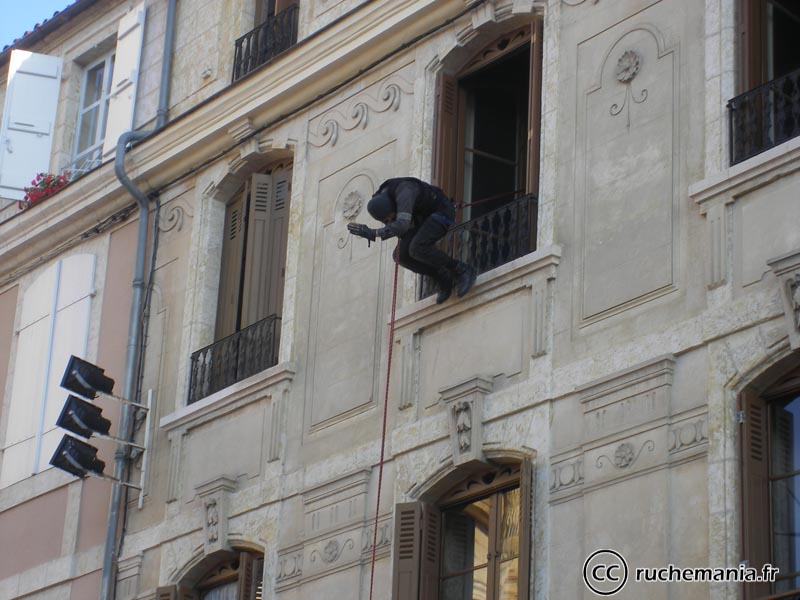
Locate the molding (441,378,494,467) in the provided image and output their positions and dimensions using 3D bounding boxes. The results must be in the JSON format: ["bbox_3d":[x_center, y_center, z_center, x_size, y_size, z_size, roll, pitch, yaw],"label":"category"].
[{"bbox_3d":[0.462,0.881,16.781,0.180,0.570,0.430,17,-25,-33],"label":"molding"}]

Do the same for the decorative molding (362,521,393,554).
[{"bbox_3d":[-0.183,1.798,18.381,0.037,0.168,0.347,19,-28,-33],"label":"decorative molding"}]

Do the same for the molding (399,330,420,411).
[{"bbox_3d":[0.068,0.511,17.653,0.060,0.560,0.155,17,-25,-33],"label":"molding"}]

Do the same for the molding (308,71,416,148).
[{"bbox_3d":[-0.327,-1.469,19.176,0.040,0.260,1.420,17,-25,-33],"label":"molding"}]

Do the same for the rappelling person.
[{"bbox_3d":[0.072,-0.490,18.152,1.082,0.840,0.515,19,-28,-33],"label":"rappelling person"}]

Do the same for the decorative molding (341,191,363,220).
[{"bbox_3d":[-0.382,-0.737,18.904,0.060,0.228,0.226,17,-25,-33],"label":"decorative molding"}]

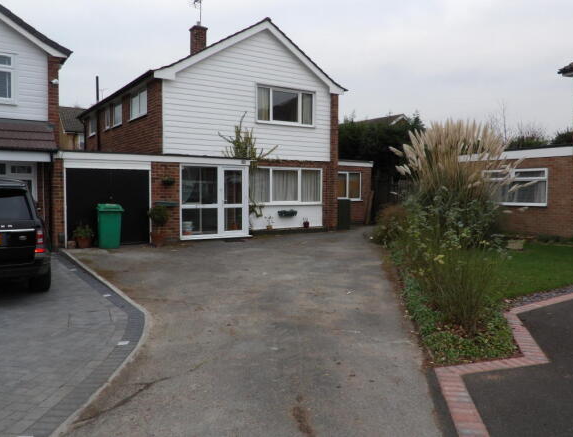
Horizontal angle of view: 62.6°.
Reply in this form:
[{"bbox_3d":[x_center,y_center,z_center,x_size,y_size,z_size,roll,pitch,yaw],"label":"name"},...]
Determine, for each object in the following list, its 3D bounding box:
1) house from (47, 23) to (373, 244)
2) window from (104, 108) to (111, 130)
[{"bbox_3d":[-3.833,-3.322,19.654,12.154,7.117,11.776,-2,5,-33],"label":"house"},{"bbox_3d":[-7.144,-3.963,18.953,0.102,0.755,1.071,-2,5,-33],"label":"window"}]

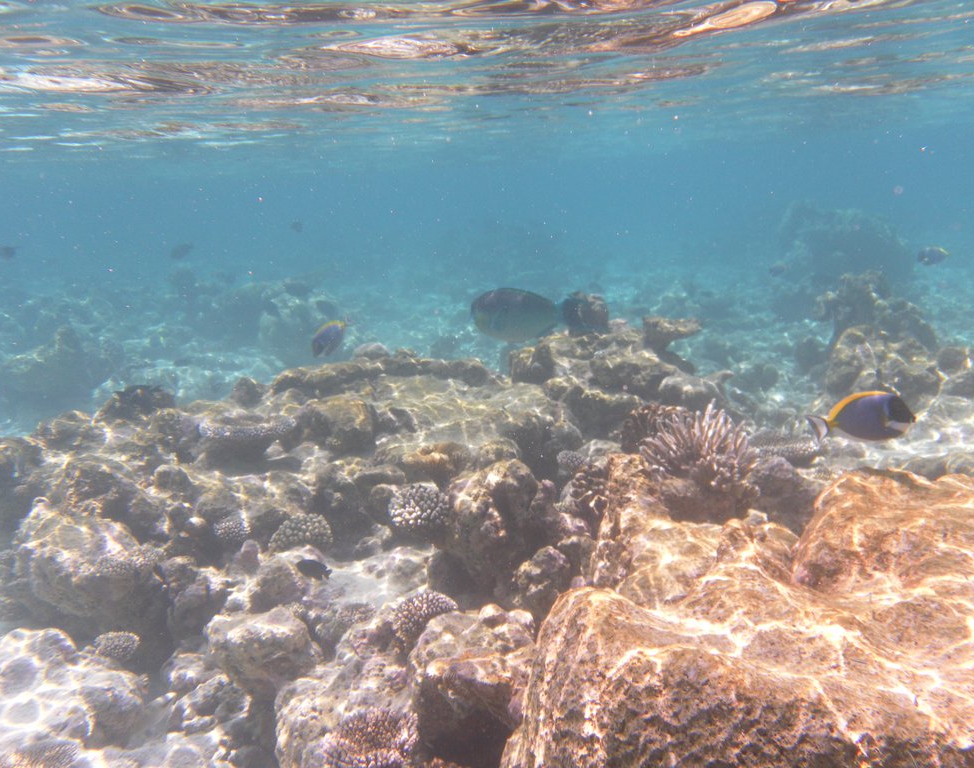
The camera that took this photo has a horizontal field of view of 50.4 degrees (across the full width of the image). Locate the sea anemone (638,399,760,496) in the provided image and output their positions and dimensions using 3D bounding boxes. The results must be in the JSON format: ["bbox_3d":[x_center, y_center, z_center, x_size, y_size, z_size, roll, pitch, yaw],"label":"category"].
[{"bbox_3d":[0.351,0.111,1.720,0.190,0.140,0.170,-1,9,0],"label":"sea anemone"}]

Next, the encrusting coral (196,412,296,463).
[{"bbox_3d":[-0.627,0.140,2.700,0.255,0.090,0.200,-1,9,0],"label":"encrusting coral"}]

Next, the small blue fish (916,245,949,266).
[{"bbox_3d":[2.156,-0.616,5.000,0.165,0.095,0.040,-6,10,-6],"label":"small blue fish"}]

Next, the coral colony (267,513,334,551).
[{"bbox_3d":[-0.367,0.292,2.050,0.125,0.075,0.110,-1,9,0],"label":"coral colony"}]

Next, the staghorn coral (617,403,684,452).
[{"bbox_3d":[0.352,0.095,2.200,0.150,0.105,0.130,0,8,0],"label":"staghorn coral"}]

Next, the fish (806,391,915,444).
[{"bbox_3d":[0.651,0.057,1.800,0.187,0.090,0.045,0,9,-3],"label":"fish"}]

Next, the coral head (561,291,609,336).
[{"bbox_3d":[0.397,-0.288,4.200,0.190,0.184,0.180,0,9,0],"label":"coral head"}]

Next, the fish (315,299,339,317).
[{"bbox_3d":[-0.847,-0.406,5.500,0.135,0.090,0.050,19,3,-15],"label":"fish"}]

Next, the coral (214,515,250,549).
[{"bbox_3d":[-0.592,0.342,2.400,0.083,0.065,0.078,0,8,0],"label":"coral"}]

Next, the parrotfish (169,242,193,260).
[{"bbox_3d":[-1.918,-0.832,6.500,0.155,0.085,0.050,-22,13,-12],"label":"parrotfish"}]

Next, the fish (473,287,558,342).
[{"bbox_3d":[0.116,-0.282,4.200,0.370,0.220,0.100,0,9,-3],"label":"fish"}]

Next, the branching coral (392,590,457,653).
[{"bbox_3d":[-0.104,0.388,1.700,0.112,0.080,0.100,0,8,0],"label":"branching coral"}]

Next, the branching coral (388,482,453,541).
[{"bbox_3d":[-0.134,0.252,2.050,0.125,0.100,0.120,-1,9,0],"label":"branching coral"}]

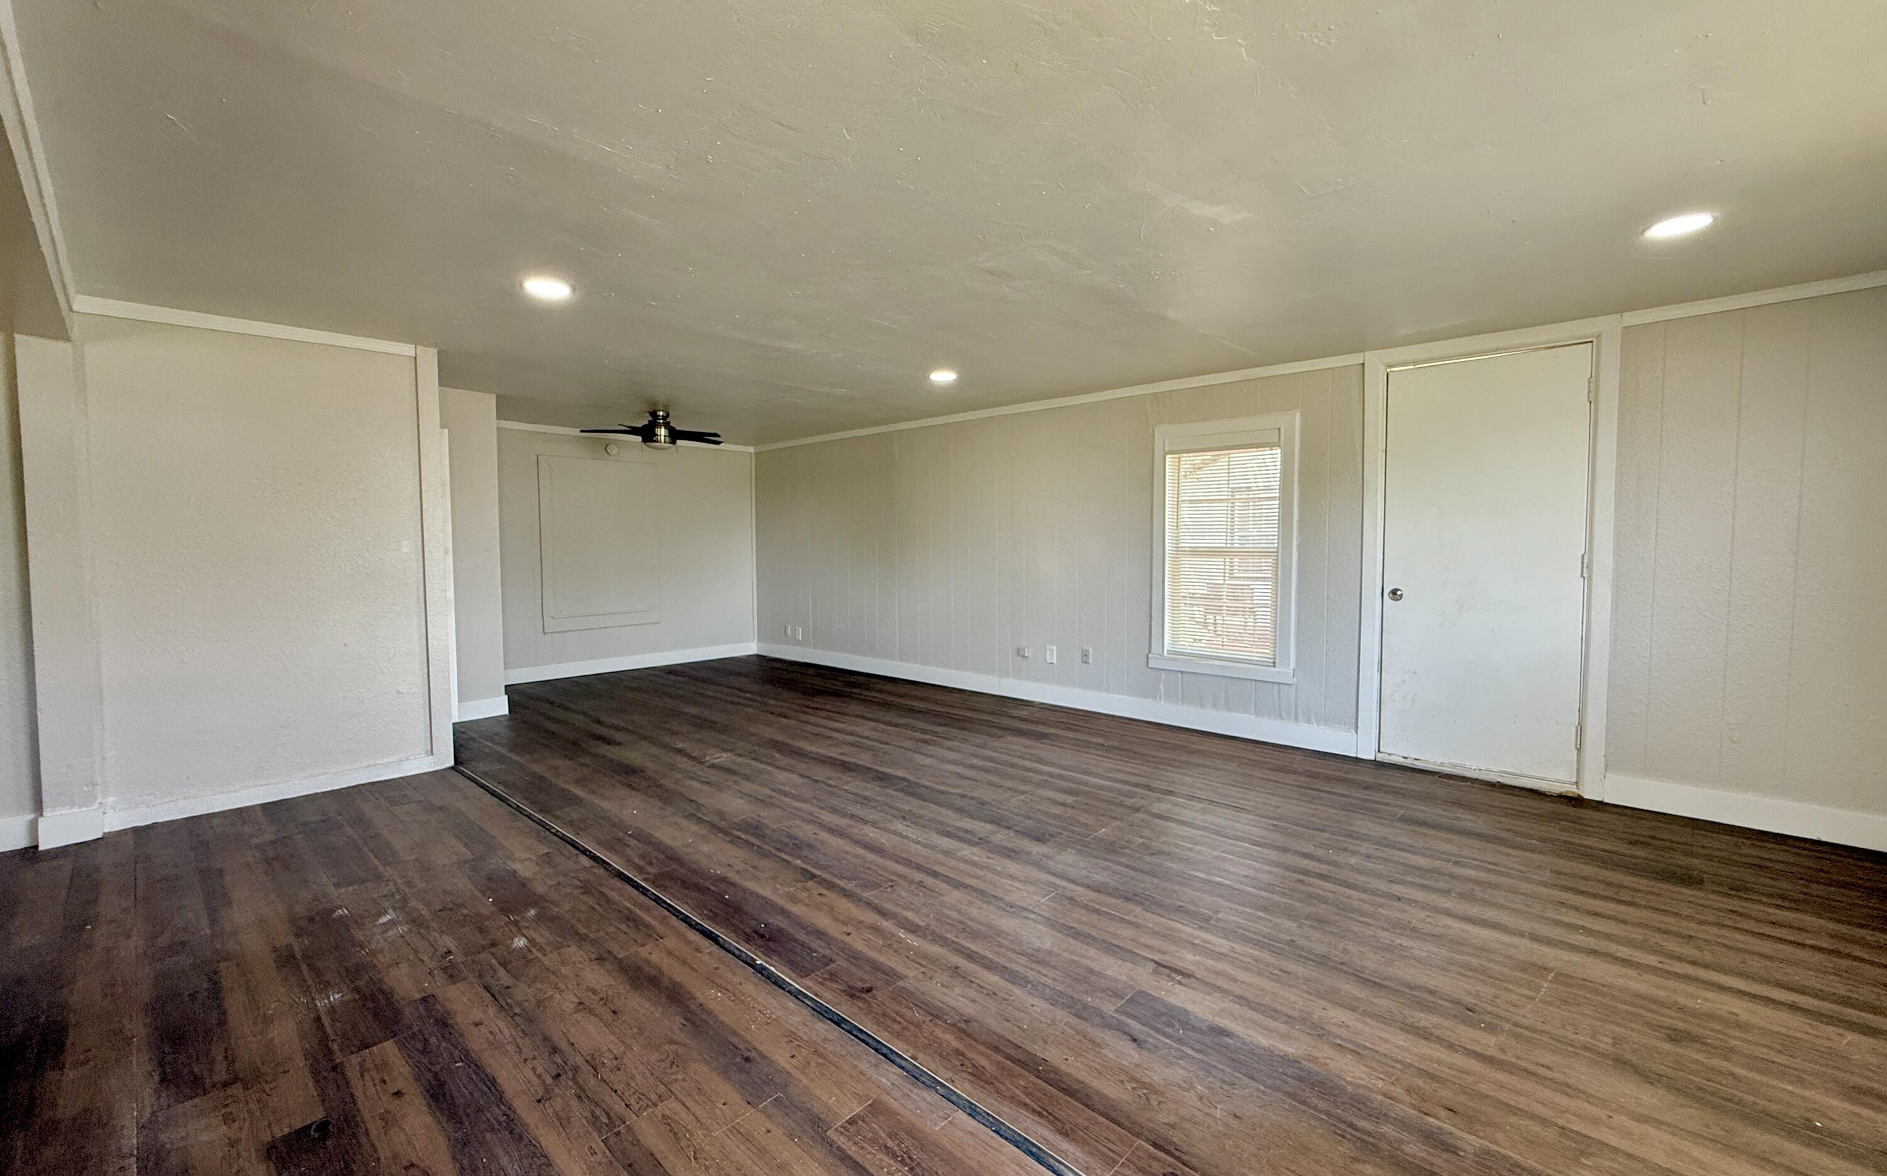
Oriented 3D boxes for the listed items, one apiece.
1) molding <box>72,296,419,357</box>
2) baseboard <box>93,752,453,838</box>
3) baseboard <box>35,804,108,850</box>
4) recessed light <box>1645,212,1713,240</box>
[{"bbox_3d":[-3.057,-1.169,3.445,0.022,0.061,1.143,3,4,44],"label":"molding"},{"bbox_3d":[-3.026,0.940,3.580,0.022,0.079,1.230,3,4,44],"label":"baseboard"},{"bbox_3d":[-3.437,0.948,3.009,0.022,0.124,0.163,3,4,44],"label":"baseboard"},{"bbox_3d":[2.374,-1.164,2.466,0.175,0.022,0.175,3,4,44],"label":"recessed light"}]

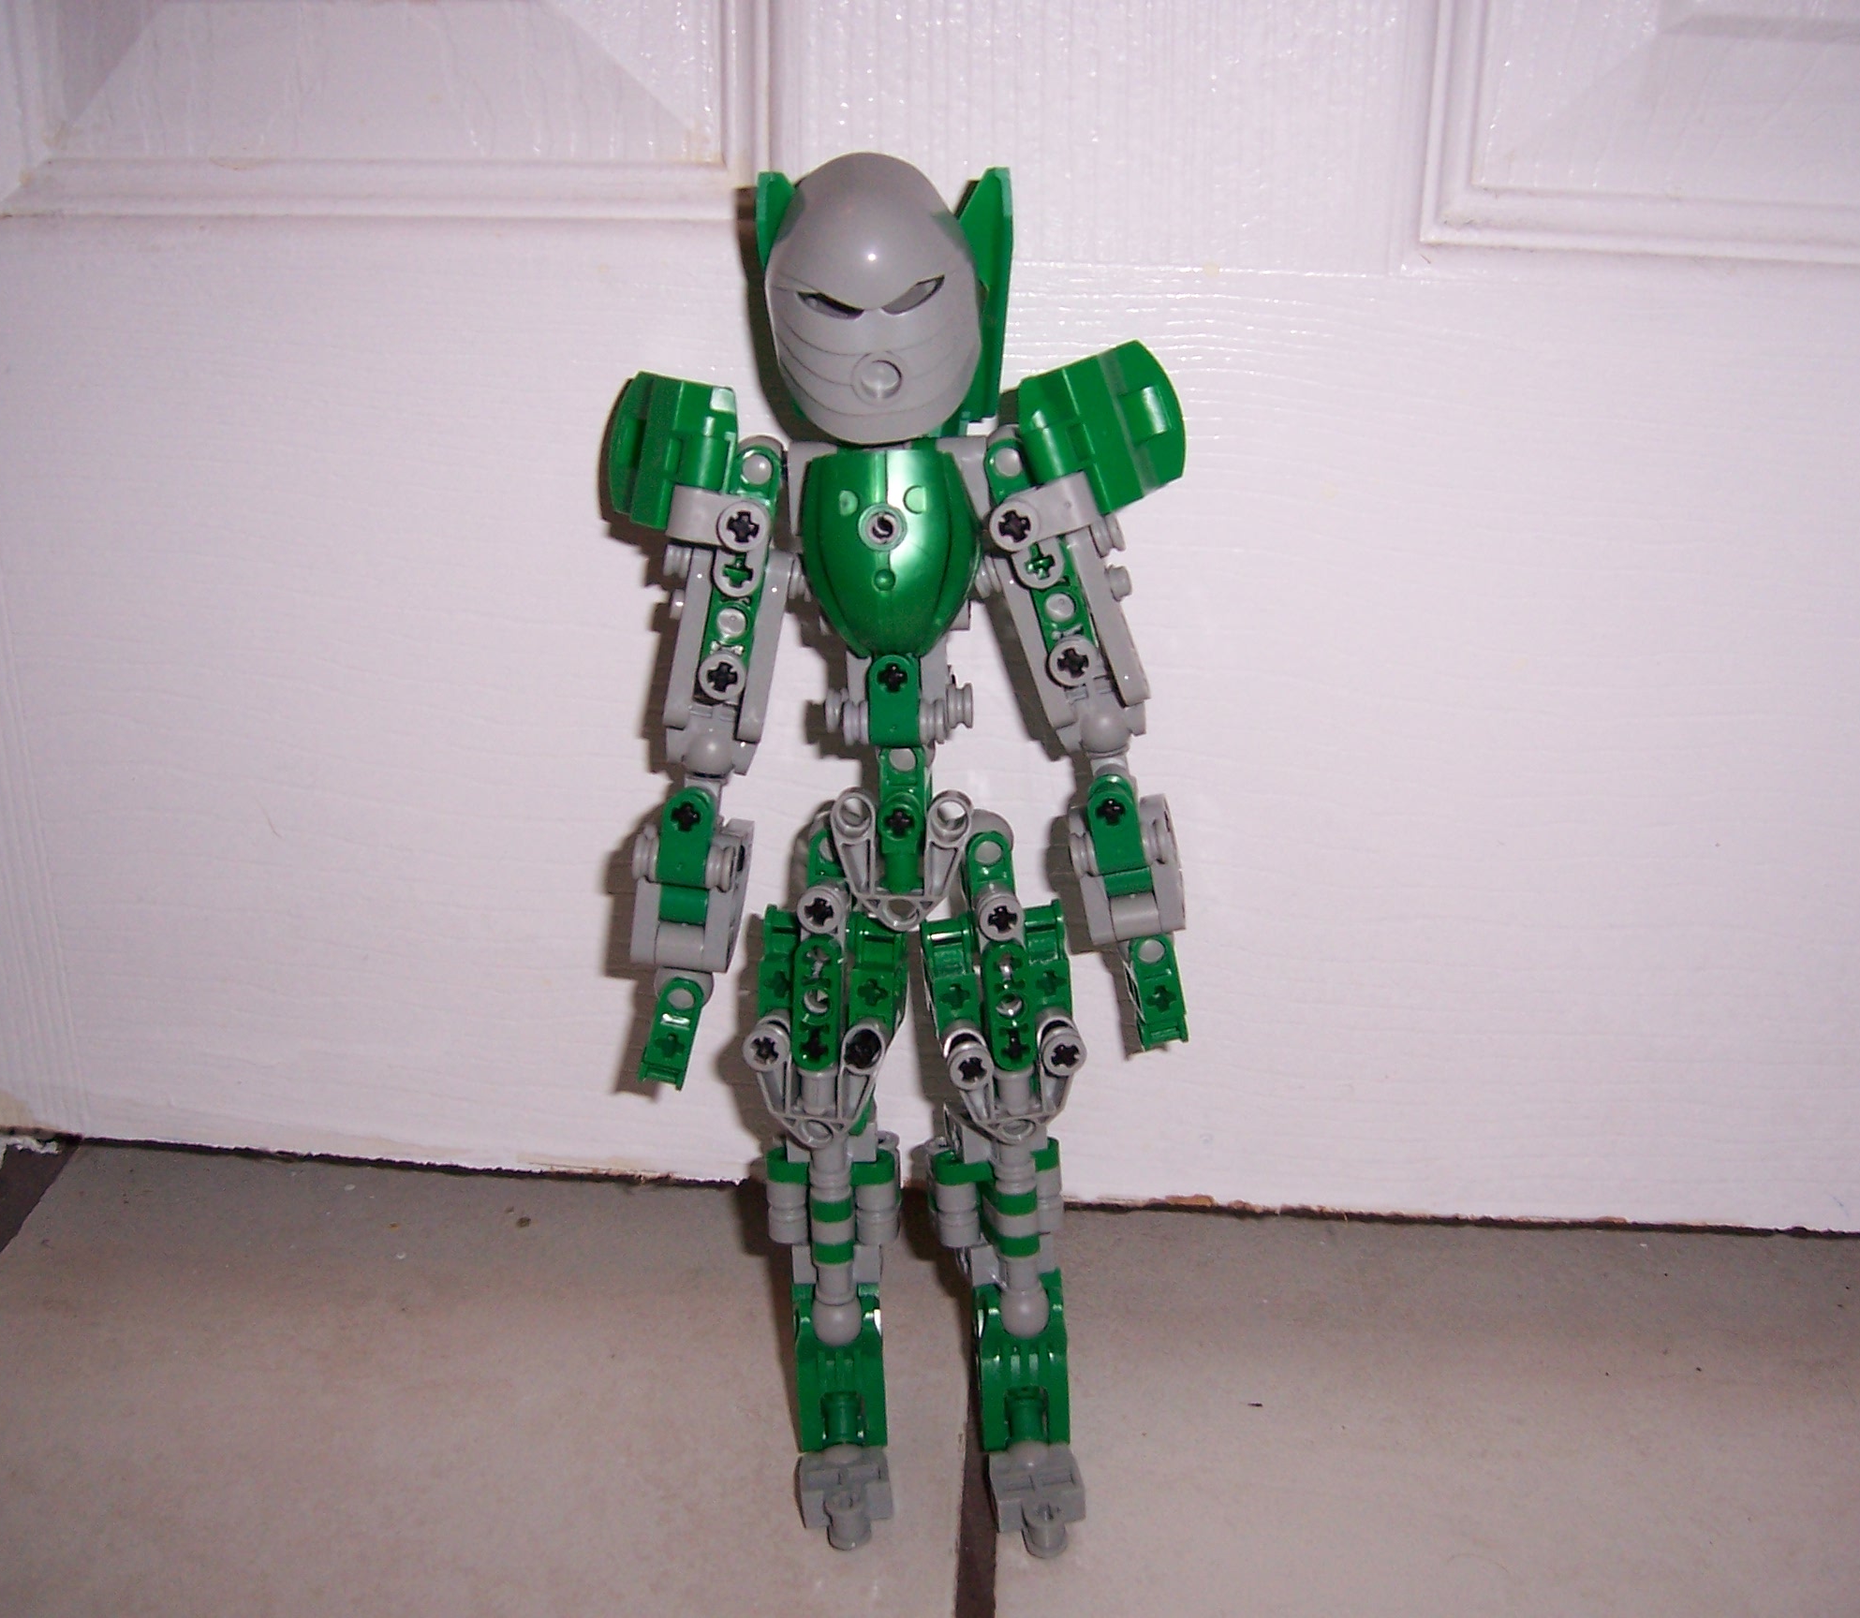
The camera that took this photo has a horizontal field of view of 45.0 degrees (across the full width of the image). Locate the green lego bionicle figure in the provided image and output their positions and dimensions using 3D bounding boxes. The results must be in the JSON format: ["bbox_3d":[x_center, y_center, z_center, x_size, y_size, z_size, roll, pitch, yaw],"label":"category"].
[{"bbox_3d":[-0.004,0.008,0.390,0.095,0.237,0.081,2,20,6],"label":"green lego bionicle figure"}]

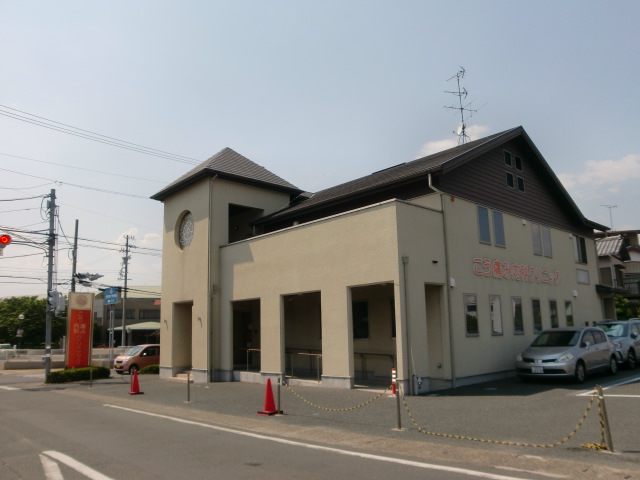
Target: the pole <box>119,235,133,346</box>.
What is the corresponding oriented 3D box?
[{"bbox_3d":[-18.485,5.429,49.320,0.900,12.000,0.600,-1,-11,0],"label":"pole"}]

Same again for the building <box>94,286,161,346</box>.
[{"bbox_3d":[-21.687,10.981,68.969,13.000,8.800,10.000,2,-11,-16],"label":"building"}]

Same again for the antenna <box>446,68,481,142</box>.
[{"bbox_3d":[6.031,-5.803,22.385,1.350,3.550,1.100,1,-11,-14],"label":"antenna"}]

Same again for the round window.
[{"bbox_3d":[-5.618,-0.388,22.014,0.250,1.660,1.620,9,-15,-42],"label":"round window"}]

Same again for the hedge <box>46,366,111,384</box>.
[{"bbox_3d":[-11.007,6.103,23.440,1.150,0.500,2.650,-11,-14,40],"label":"hedge"}]

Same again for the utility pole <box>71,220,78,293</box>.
[{"bbox_3d":[-17.393,3.688,36.674,0.300,10.600,0.300,-1,-11,0],"label":"utility pole"}]

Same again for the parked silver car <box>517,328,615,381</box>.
[{"bbox_3d":[7.675,3.494,16.051,4.200,1.530,1.700,8,-14,-42],"label":"parked silver car"}]

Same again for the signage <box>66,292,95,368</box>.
[{"bbox_3d":[-11.309,4.534,24.446,1.170,4.010,0.300,9,-15,-42],"label":"signage"}]

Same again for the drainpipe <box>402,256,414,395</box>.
[{"bbox_3d":[2.409,2.295,14.137,0.140,3.720,0.140,9,-15,-42],"label":"drainpipe"}]

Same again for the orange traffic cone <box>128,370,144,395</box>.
[{"bbox_3d":[-5.826,4.508,16.482,0.400,0.700,0.400,9,-15,-42],"label":"orange traffic cone"}]

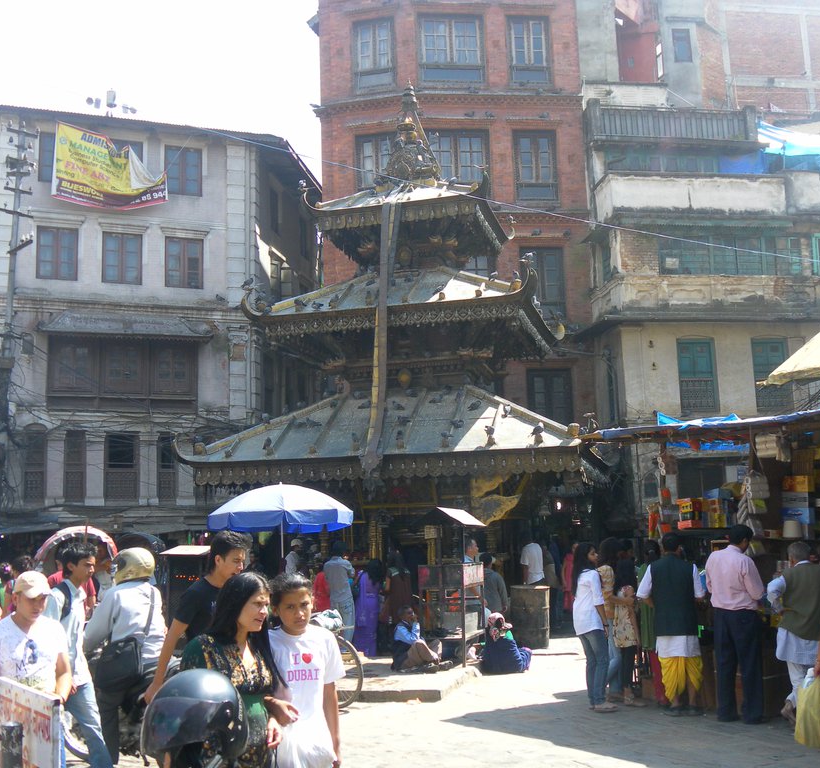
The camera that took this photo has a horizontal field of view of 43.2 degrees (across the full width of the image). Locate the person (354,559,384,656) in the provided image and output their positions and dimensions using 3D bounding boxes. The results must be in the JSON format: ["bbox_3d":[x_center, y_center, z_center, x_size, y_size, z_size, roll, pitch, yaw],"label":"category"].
[{"bbox_3d":[-0.581,3.245,14.864,0.500,1.460,0.420,-3,-10,8],"label":"person"}]

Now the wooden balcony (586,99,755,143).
[{"bbox_3d":[6.165,-5.948,24.383,3.750,0.920,1.000,0,-10,-6],"label":"wooden balcony"}]

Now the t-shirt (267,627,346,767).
[{"bbox_3d":[-0.376,1.134,3.814,0.340,0.530,0.210,0,-10,-8],"label":"t-shirt"}]

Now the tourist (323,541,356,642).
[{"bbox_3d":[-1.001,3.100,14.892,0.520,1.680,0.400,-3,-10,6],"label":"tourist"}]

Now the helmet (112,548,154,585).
[{"bbox_3d":[-1.738,1.141,6.508,0.300,0.260,0.250,-8,-12,34],"label":"helmet"}]

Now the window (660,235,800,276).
[{"bbox_3d":[7.025,-2.810,22.754,3.203,0.958,0.180,0,-10,-6],"label":"window"}]

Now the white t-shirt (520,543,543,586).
[{"bbox_3d":[1.950,2.836,16.347,0.420,0.660,0.260,4,-12,-30],"label":"white t-shirt"}]

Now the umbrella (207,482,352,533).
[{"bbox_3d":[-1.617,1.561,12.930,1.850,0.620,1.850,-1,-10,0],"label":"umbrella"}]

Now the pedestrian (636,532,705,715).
[{"bbox_3d":[2.446,2.228,9.596,0.580,1.670,0.380,-4,-10,14],"label":"pedestrian"}]

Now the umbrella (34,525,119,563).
[{"bbox_3d":[-3.984,1.960,12.618,1.030,0.520,0.800,-1,-10,-5],"label":"umbrella"}]

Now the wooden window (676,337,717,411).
[{"bbox_3d":[6.217,-0.181,22.392,0.885,1.614,0.180,0,-10,-6],"label":"wooden window"}]

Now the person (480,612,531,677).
[{"bbox_3d":[1.232,3.472,14.047,0.660,0.780,0.650,-3,-10,10],"label":"person"}]

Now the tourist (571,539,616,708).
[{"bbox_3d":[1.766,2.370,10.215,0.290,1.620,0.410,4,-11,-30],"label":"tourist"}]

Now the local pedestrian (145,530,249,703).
[{"bbox_3d":[-1.097,1.627,5.607,0.520,1.620,0.480,-7,-11,28],"label":"local pedestrian"}]

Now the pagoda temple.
[{"bbox_3d":[0.134,-0.511,17.948,6.100,10.010,6.100,-4,-10,12],"label":"pagoda temple"}]

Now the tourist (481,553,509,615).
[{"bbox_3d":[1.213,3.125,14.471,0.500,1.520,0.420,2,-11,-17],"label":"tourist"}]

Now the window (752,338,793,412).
[{"bbox_3d":[8.075,-0.184,23.103,0.840,1.620,0.180,0,-10,-6],"label":"window"}]

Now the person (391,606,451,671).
[{"bbox_3d":[0.130,3.183,12.840,0.660,0.830,0.520,-5,-11,17],"label":"person"}]

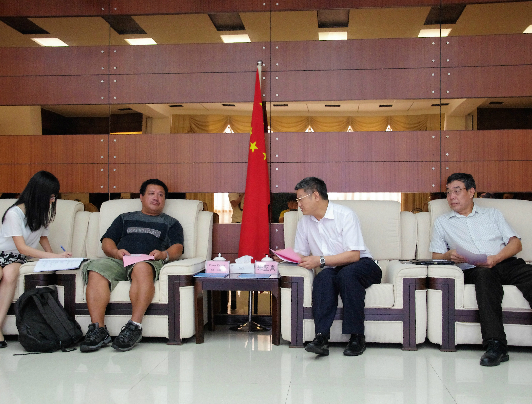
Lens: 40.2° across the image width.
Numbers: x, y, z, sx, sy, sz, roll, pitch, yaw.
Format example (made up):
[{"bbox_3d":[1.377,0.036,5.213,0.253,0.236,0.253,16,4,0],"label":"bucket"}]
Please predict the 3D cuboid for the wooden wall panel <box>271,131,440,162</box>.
[{"bbox_3d":[0.698,-0.432,5.707,1.320,0.239,0.030,0,-1,6],"label":"wooden wall panel"}]

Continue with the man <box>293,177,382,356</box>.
[{"bbox_3d":[0.483,0.400,4.882,0.539,1.146,0.692,0,-1,24],"label":"man"}]

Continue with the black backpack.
[{"bbox_3d":[-1.447,0.782,4.860,0.320,0.390,0.250,-11,-11,-38],"label":"black backpack"}]

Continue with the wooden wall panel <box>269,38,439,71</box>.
[{"bbox_3d":[0.699,-1.156,5.715,1.322,0.235,0.030,0,-1,6],"label":"wooden wall panel"}]

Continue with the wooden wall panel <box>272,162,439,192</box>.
[{"bbox_3d":[0.675,-0.186,5.545,1.285,0.233,0.030,0,0,7],"label":"wooden wall panel"}]

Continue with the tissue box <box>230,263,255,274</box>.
[{"bbox_3d":[-0.166,0.493,5.413,0.181,0.074,0.112,0,-1,6],"label":"tissue box"}]

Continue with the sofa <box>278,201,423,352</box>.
[{"bbox_3d":[0.617,0.481,5.205,0.957,0.993,0.865,0,-1,6],"label":"sofa"}]

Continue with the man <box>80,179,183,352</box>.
[{"bbox_3d":[-0.908,0.397,5.083,0.610,1.130,0.820,0,0,7],"label":"man"}]

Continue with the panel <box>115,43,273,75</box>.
[{"bbox_3d":[-0.619,-1.155,5.861,1.321,0.234,0.030,0,-1,6],"label":"panel"}]

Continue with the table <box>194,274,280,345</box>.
[{"bbox_3d":[-0.158,0.739,5.136,0.578,0.445,0.560,0,0,7],"label":"table"}]

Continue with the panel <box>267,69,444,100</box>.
[{"bbox_3d":[0.699,-0.919,5.712,1.322,0.238,0.030,0,-1,6],"label":"panel"}]

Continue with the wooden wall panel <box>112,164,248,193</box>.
[{"bbox_3d":[-0.603,-0.186,5.698,1.289,0.234,0.030,0,0,7],"label":"wooden wall panel"}]

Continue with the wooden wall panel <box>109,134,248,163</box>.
[{"bbox_3d":[-0.603,-0.418,5.698,1.289,0.230,0.030,0,0,7],"label":"wooden wall panel"}]

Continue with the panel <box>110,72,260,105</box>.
[{"bbox_3d":[-0.603,-0.891,5.698,1.289,0.239,0.030,0,0,7],"label":"panel"}]

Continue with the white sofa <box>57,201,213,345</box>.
[{"bbox_3d":[-0.917,0.474,5.358,0.986,0.975,0.820,0,0,7],"label":"white sofa"}]

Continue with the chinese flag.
[{"bbox_3d":[-0.100,-0.165,5.592,0.244,1.723,0.204,0,-1,6],"label":"chinese flag"}]

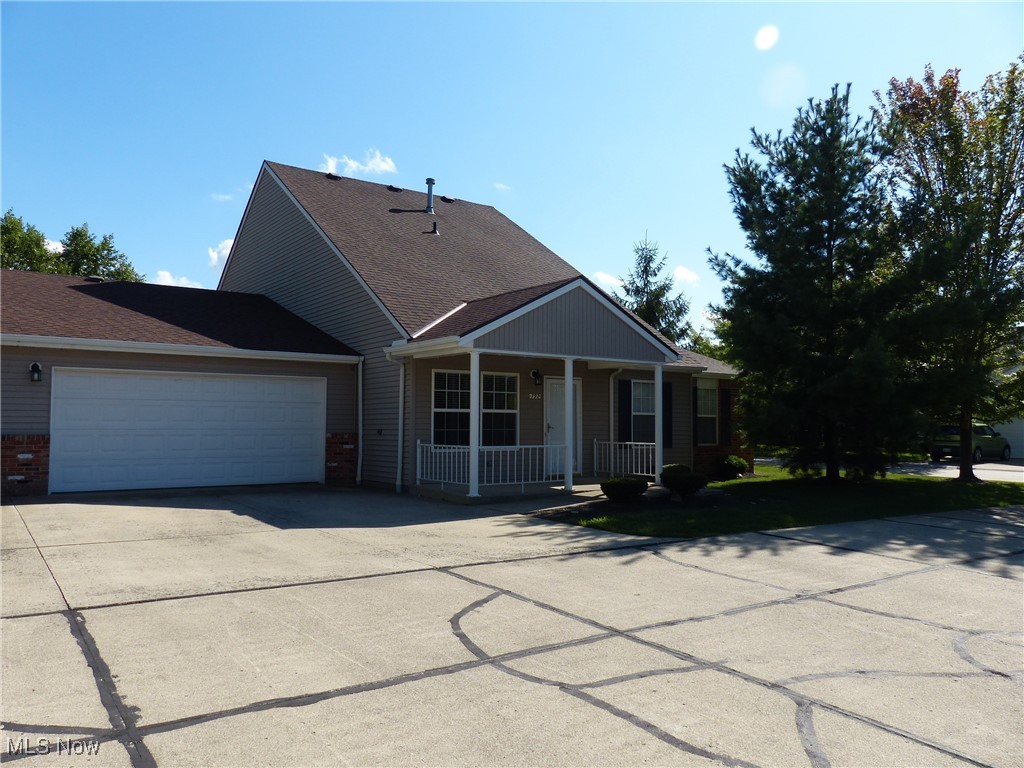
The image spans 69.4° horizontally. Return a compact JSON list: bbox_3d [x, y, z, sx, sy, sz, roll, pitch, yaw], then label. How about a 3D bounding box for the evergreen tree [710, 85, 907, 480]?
[{"bbox_3d":[8.050,-2.830,19.850,5.400,10.650,5.300,0,-3,0],"label":"evergreen tree"}]

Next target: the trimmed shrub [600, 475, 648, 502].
[{"bbox_3d":[1.920,1.780,12.600,0.820,0.480,0.800,0,-3,0],"label":"trimmed shrub"}]

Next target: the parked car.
[{"bbox_3d":[20.100,2.580,32.500,4.150,1.620,1.800,2,-4,-37],"label":"parked car"}]

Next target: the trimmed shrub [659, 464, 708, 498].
[{"bbox_3d":[3.080,1.750,13.300,0.900,0.620,0.850,0,-3,0],"label":"trimmed shrub"}]

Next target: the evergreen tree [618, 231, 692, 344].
[{"bbox_3d":[6.420,-1.700,33.300,4.500,10.200,4.500,0,-3,0],"label":"evergreen tree"}]

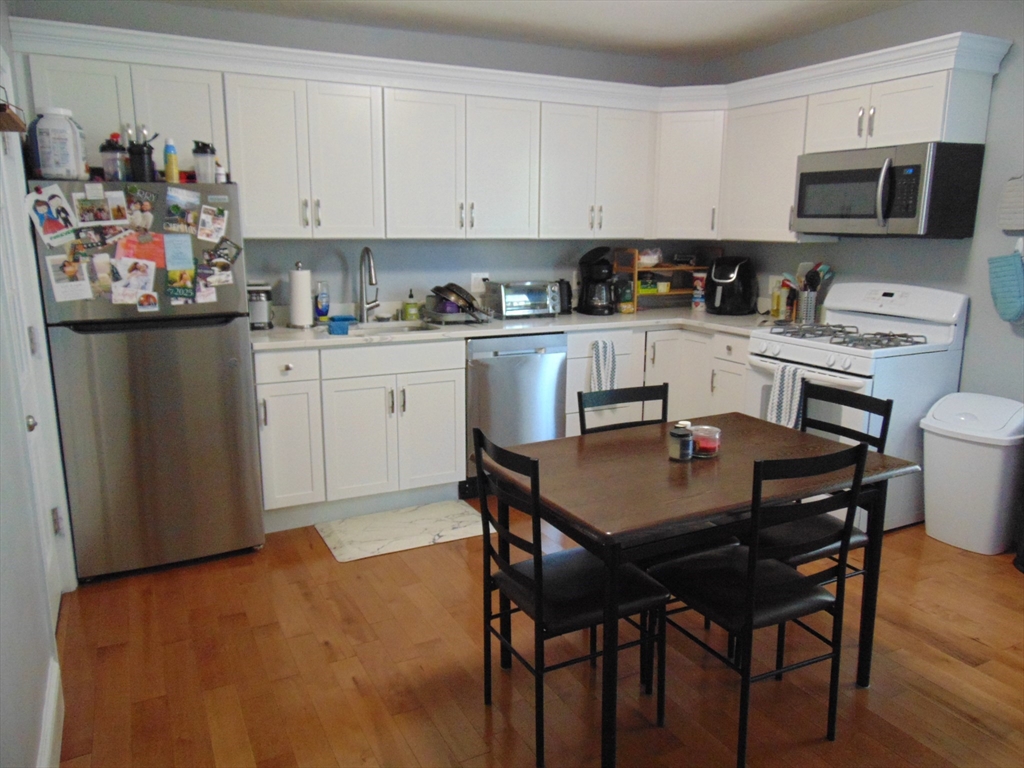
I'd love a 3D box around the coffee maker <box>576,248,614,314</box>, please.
[{"bbox_3d":[0.530,-0.657,4.691,0.190,0.410,0.230,-5,13,-26],"label":"coffee maker"}]

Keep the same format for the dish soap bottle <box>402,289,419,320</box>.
[{"bbox_3d":[-0.576,-0.450,4.236,0.085,0.172,0.062,-5,13,-26],"label":"dish soap bottle"}]

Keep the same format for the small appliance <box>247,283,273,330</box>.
[{"bbox_3d":[-1.304,-0.411,3.828,0.123,0.240,0.143,-5,13,-26],"label":"small appliance"}]

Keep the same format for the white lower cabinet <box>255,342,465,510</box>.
[{"bbox_3d":[-0.846,0.146,3.927,1.046,0.793,0.622,-5,13,-26],"label":"white lower cabinet"}]

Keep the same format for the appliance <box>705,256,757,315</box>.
[{"bbox_3d":[1.389,-0.619,4.708,0.327,0.332,0.276,-10,15,-40],"label":"appliance"}]

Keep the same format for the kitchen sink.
[{"bbox_3d":[-0.712,-0.204,3.959,0.610,0.200,0.420,-5,13,-26],"label":"kitchen sink"}]

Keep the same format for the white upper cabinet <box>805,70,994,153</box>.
[{"bbox_3d":[1.875,-1.308,3.646,0.319,0.300,0.763,-5,13,-26],"label":"white upper cabinet"}]

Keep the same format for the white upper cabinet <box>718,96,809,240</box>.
[{"bbox_3d":[1.564,-1.212,4.288,0.319,0.746,0.606,-5,13,-26],"label":"white upper cabinet"}]

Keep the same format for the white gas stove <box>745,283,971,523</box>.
[{"bbox_3d":[1.709,0.077,3.833,0.661,1.160,0.771,-5,13,-26],"label":"white gas stove"}]

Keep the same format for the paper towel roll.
[{"bbox_3d":[-1.106,-0.469,3.901,0.143,0.332,0.143,-5,13,-26],"label":"paper towel roll"}]

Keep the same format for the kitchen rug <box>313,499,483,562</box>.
[{"bbox_3d":[-0.527,0.699,3.597,0.777,0.012,0.470,-5,13,-26],"label":"kitchen rug"}]

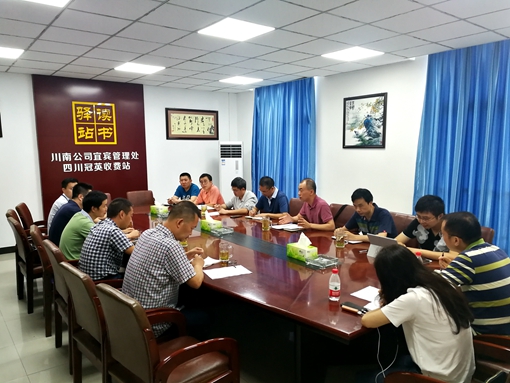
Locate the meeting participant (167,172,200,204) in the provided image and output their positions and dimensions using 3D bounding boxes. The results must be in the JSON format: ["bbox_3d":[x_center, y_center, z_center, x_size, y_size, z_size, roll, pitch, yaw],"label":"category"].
[{"bbox_3d":[-1.074,0.289,6.546,0.520,1.220,0.680,2,7,21],"label":"meeting participant"}]

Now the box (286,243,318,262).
[{"bbox_3d":[0.369,0.471,3.090,0.126,0.090,0.206,-5,8,-36],"label":"box"}]

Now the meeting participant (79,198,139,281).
[{"bbox_3d":[-1.121,0.659,3.285,0.720,1.220,0.520,-7,9,-43],"label":"meeting participant"}]

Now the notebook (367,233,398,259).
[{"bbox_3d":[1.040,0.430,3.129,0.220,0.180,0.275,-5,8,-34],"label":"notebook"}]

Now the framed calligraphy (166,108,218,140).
[{"bbox_3d":[-1.232,-1.333,8.011,1.190,0.600,0.040,-6,8,-38],"label":"framed calligraphy"}]

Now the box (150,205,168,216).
[{"bbox_3d":[-1.240,0.251,5.125,0.132,0.093,0.206,-6,8,-38],"label":"box"}]

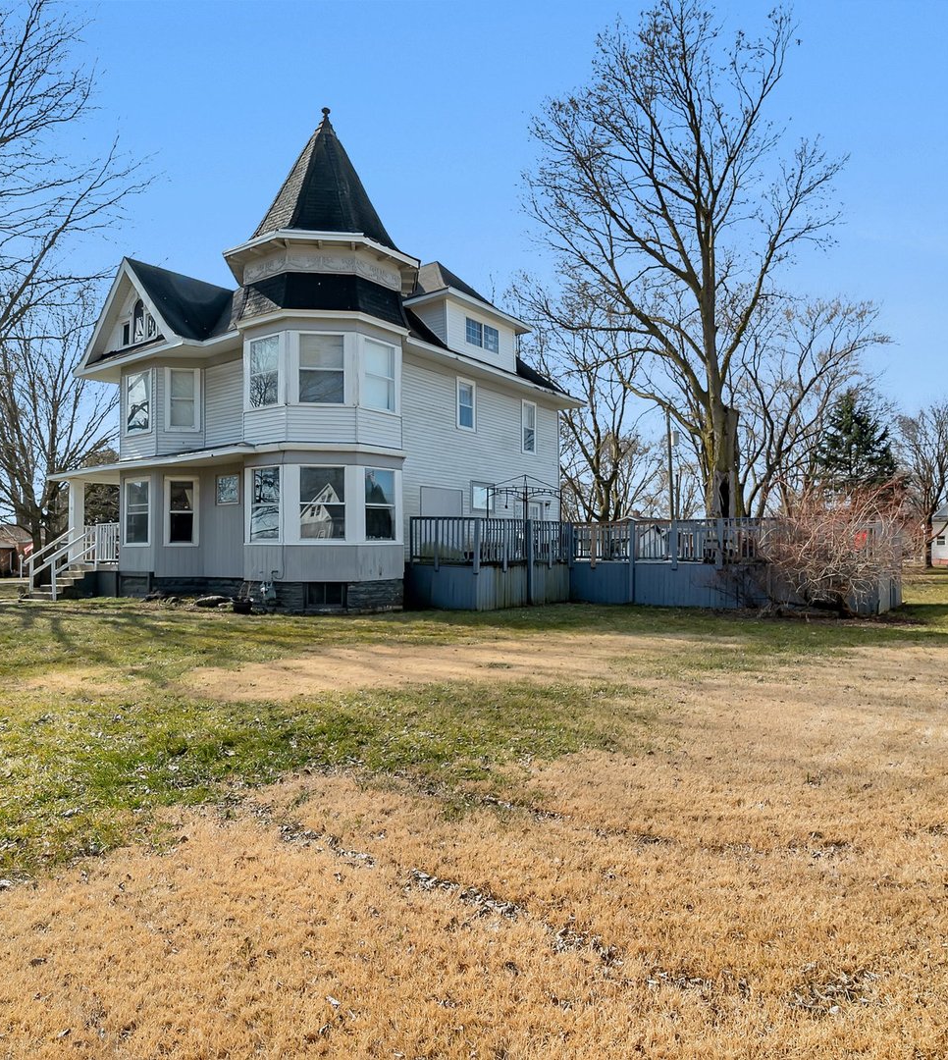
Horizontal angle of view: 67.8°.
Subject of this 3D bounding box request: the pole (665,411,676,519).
[{"bbox_3d":[13.314,-2.665,47.604,0.320,11.230,0.320,-2,-2,16],"label":"pole"}]

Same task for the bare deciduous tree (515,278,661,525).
[{"bbox_3d":[6.653,-5.405,38.184,8.400,16.150,8.000,0,-2,10],"label":"bare deciduous tree"}]

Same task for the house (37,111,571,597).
[{"bbox_3d":[-5.482,-4.546,24.591,14.200,13.700,13.400,-1,-2,36],"label":"house"}]

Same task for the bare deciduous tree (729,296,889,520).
[{"bbox_3d":[18.123,-4.961,38.171,8.600,15.270,8.000,-1,-2,25],"label":"bare deciduous tree"}]

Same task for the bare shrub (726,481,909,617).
[{"bbox_3d":[8.000,0.507,16.492,3.800,3.100,3.200,-1,-2,26],"label":"bare shrub"}]

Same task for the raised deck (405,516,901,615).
[{"bbox_3d":[5.463,0.961,19.867,10.400,2.450,9.600,-1,-2,36],"label":"raised deck"}]

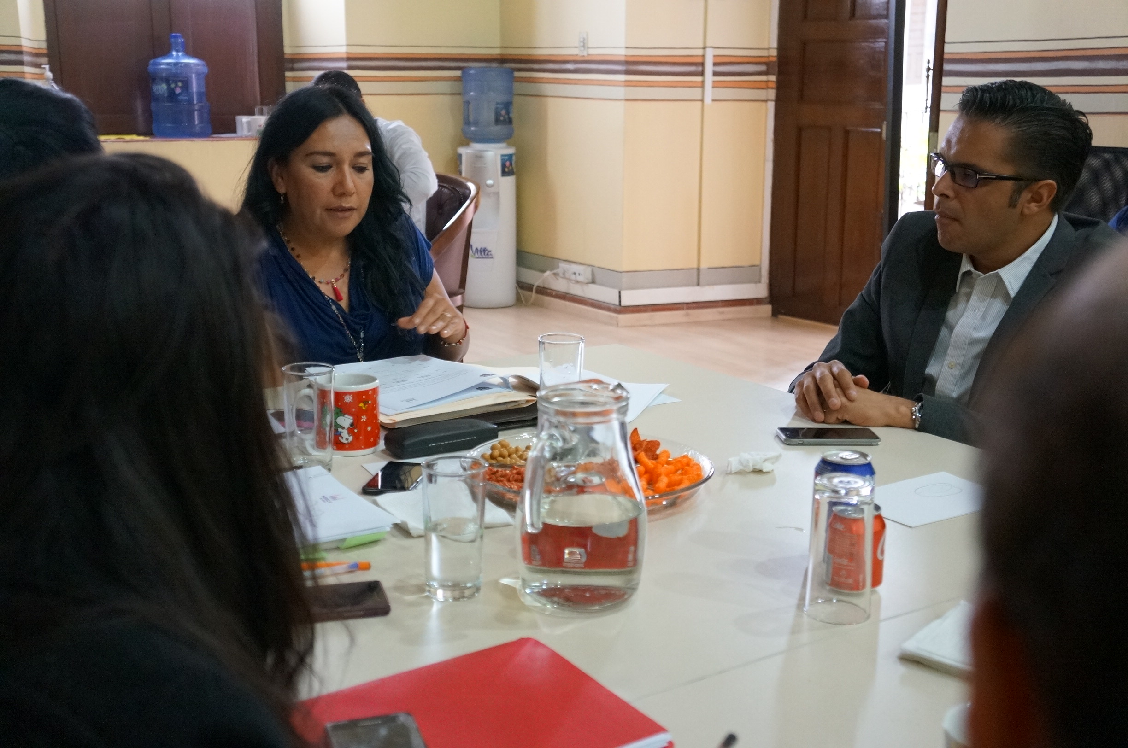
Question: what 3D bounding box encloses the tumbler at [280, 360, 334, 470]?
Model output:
[{"bbox_3d":[-0.340,0.060,1.805,0.068,0.137,0.068,0,14,0],"label":"tumbler"}]

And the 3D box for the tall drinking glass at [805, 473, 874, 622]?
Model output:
[{"bbox_3d":[0.280,0.175,1.359,0.067,0.141,0.067,0,13,0],"label":"tall drinking glass"}]

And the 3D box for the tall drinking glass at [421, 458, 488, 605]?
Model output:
[{"bbox_3d":[-0.111,0.161,1.392,0.068,0.137,0.068,0,14,0],"label":"tall drinking glass"}]

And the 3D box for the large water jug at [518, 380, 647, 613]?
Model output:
[{"bbox_3d":[0.013,0.127,1.391,0.137,0.217,0.156,10,17,37],"label":"large water jug"}]

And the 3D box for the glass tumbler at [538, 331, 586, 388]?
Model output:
[{"bbox_3d":[-0.003,0.014,1.997,0.068,0.137,0.068,0,14,0],"label":"glass tumbler"}]

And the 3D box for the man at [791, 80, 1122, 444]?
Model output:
[{"bbox_3d":[0.685,0.154,2.221,0.700,1.250,0.570,-10,17,-36],"label":"man"}]

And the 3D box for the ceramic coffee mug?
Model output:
[{"bbox_3d":[-0.328,0.060,1.935,0.127,0.097,0.091,0,13,0],"label":"ceramic coffee mug"}]

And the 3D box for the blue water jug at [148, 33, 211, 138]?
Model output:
[{"bbox_3d":[-1.809,-1.362,6.344,0.273,0.475,0.273,0,13,0],"label":"blue water jug"}]

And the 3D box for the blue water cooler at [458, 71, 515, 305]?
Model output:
[{"bbox_3d":[-0.409,-1.005,7.258,0.310,1.270,0.320,2,13,8],"label":"blue water cooler"}]

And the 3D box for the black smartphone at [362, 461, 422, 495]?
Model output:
[{"bbox_3d":[-0.216,0.138,1.759,0.060,0.009,0.121,2,14,8],"label":"black smartphone"}]

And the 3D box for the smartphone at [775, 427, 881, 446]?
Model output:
[{"bbox_3d":[0.384,0.091,1.954,0.138,0.007,0.067,0,14,-1],"label":"smartphone"}]

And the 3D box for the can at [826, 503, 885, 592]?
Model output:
[{"bbox_3d":[0.310,0.184,1.441,0.066,0.086,0.066,0,13,0],"label":"can"}]

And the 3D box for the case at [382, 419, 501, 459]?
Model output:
[{"bbox_3d":[-0.176,0.085,1.926,0.164,0.032,0.058,-11,17,-37],"label":"case"}]

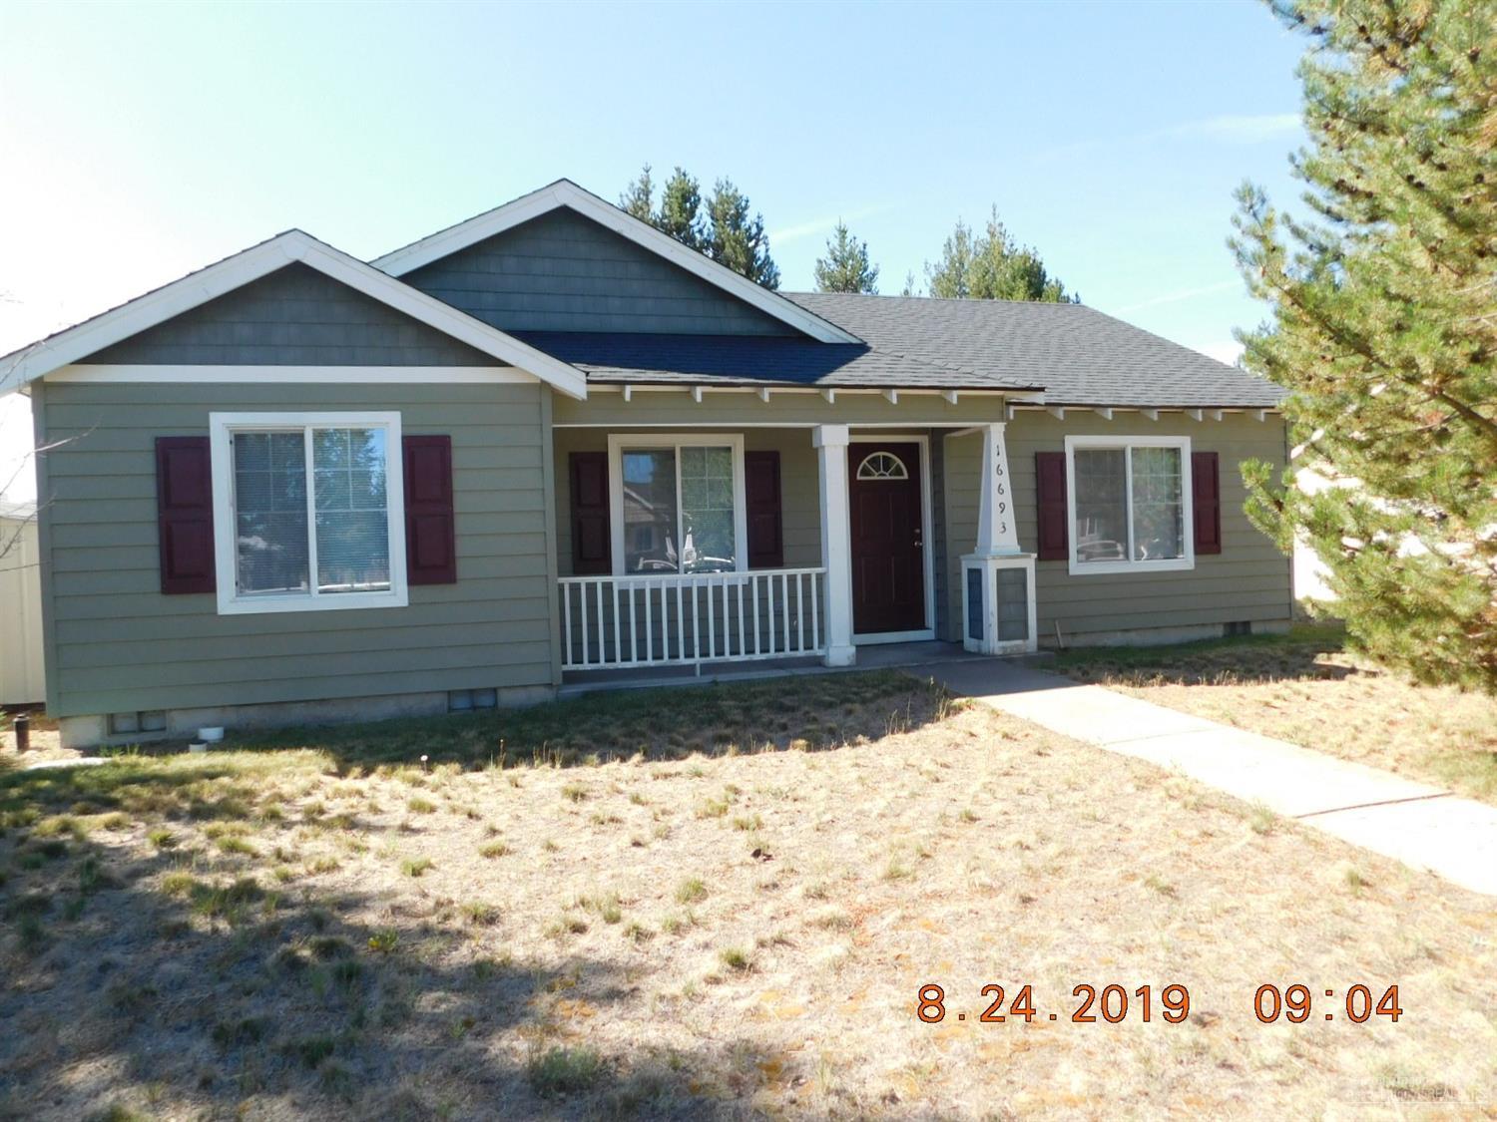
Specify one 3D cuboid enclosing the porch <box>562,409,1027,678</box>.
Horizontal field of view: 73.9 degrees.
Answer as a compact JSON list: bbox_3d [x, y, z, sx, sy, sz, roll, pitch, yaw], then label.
[{"bbox_3d":[0.383,-0.130,9.474,4.440,2.240,1.600,-2,1,-15],"label":"porch"}]

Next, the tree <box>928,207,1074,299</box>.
[{"bbox_3d":[7.848,-5.188,30.599,4.800,11.257,4.800,-2,1,-15],"label":"tree"}]

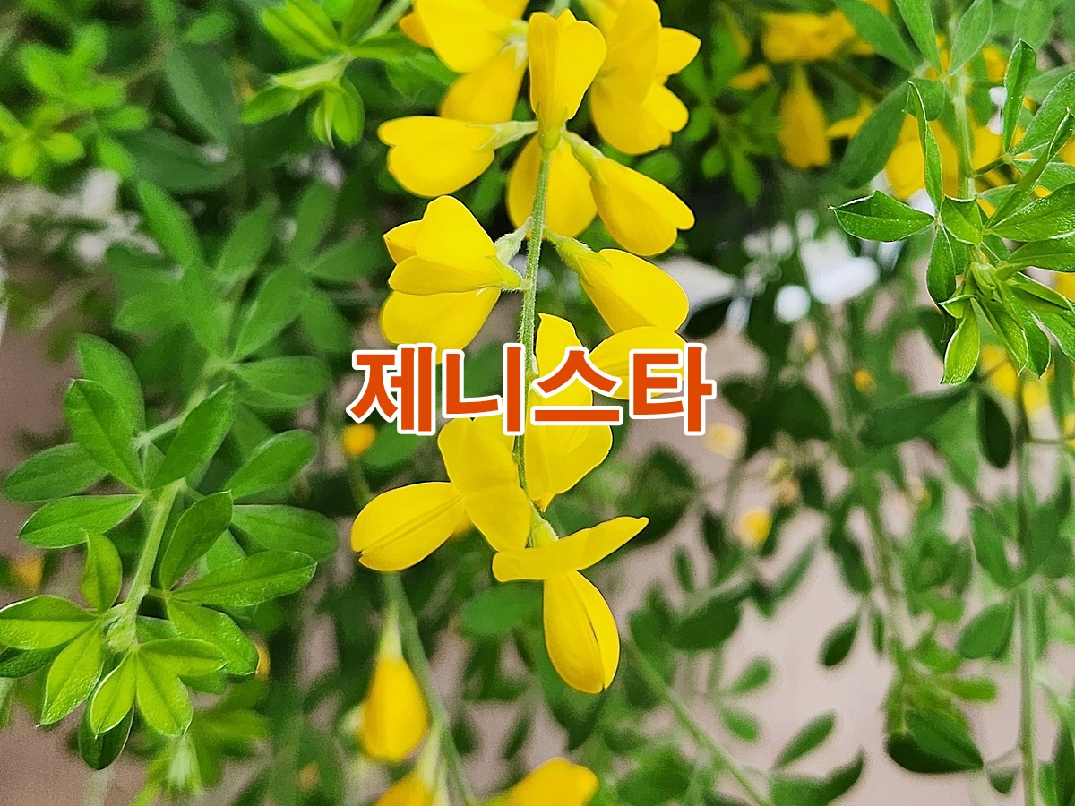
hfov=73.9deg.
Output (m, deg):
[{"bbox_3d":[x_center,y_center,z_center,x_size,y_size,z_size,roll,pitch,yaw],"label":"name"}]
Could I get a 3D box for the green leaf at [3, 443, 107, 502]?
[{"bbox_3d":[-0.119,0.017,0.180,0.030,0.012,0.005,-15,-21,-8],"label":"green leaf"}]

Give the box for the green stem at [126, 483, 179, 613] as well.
[{"bbox_3d":[-0.088,0.033,0.165,0.004,0.030,0.004,11,-19,0],"label":"green stem"}]

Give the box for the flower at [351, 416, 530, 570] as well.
[{"bbox_3d":[-0.014,0.013,0.107,0.018,0.018,0.016,3,15,38],"label":"flower"}]

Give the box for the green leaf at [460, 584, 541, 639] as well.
[{"bbox_3d":[-0.010,0.059,0.203,0.023,0.013,0.004,-7,-27,-13],"label":"green leaf"}]

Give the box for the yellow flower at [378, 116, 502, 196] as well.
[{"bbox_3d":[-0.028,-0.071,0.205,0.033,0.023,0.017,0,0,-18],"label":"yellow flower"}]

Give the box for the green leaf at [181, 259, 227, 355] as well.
[{"bbox_3d":[-0.091,-0.026,0.194,0.010,0.030,0.003,-26,-15,0],"label":"green leaf"}]

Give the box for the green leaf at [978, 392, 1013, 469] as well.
[{"bbox_3d":[0.149,0.009,0.235,0.010,0.025,0.004,-16,0,10],"label":"green leaf"}]

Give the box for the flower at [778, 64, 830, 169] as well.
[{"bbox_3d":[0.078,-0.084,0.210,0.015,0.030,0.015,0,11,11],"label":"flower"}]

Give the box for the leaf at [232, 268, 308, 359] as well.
[{"bbox_3d":[-0.074,-0.024,0.196,0.012,0.030,0.003,33,-15,1],"label":"leaf"}]

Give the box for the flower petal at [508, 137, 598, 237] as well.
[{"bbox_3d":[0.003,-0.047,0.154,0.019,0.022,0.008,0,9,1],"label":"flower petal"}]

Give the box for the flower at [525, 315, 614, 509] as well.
[{"bbox_3d":[0.005,0.001,0.112,0.011,0.029,0.009,-8,14,-35],"label":"flower"}]

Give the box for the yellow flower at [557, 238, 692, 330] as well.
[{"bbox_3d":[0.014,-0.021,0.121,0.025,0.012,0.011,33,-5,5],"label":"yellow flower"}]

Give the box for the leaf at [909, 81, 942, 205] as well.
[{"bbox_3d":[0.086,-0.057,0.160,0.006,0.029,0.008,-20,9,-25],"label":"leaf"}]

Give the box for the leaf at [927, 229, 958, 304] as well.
[{"bbox_3d":[0.066,-0.023,0.117,0.005,0.015,0.002,0,-22,27],"label":"leaf"}]

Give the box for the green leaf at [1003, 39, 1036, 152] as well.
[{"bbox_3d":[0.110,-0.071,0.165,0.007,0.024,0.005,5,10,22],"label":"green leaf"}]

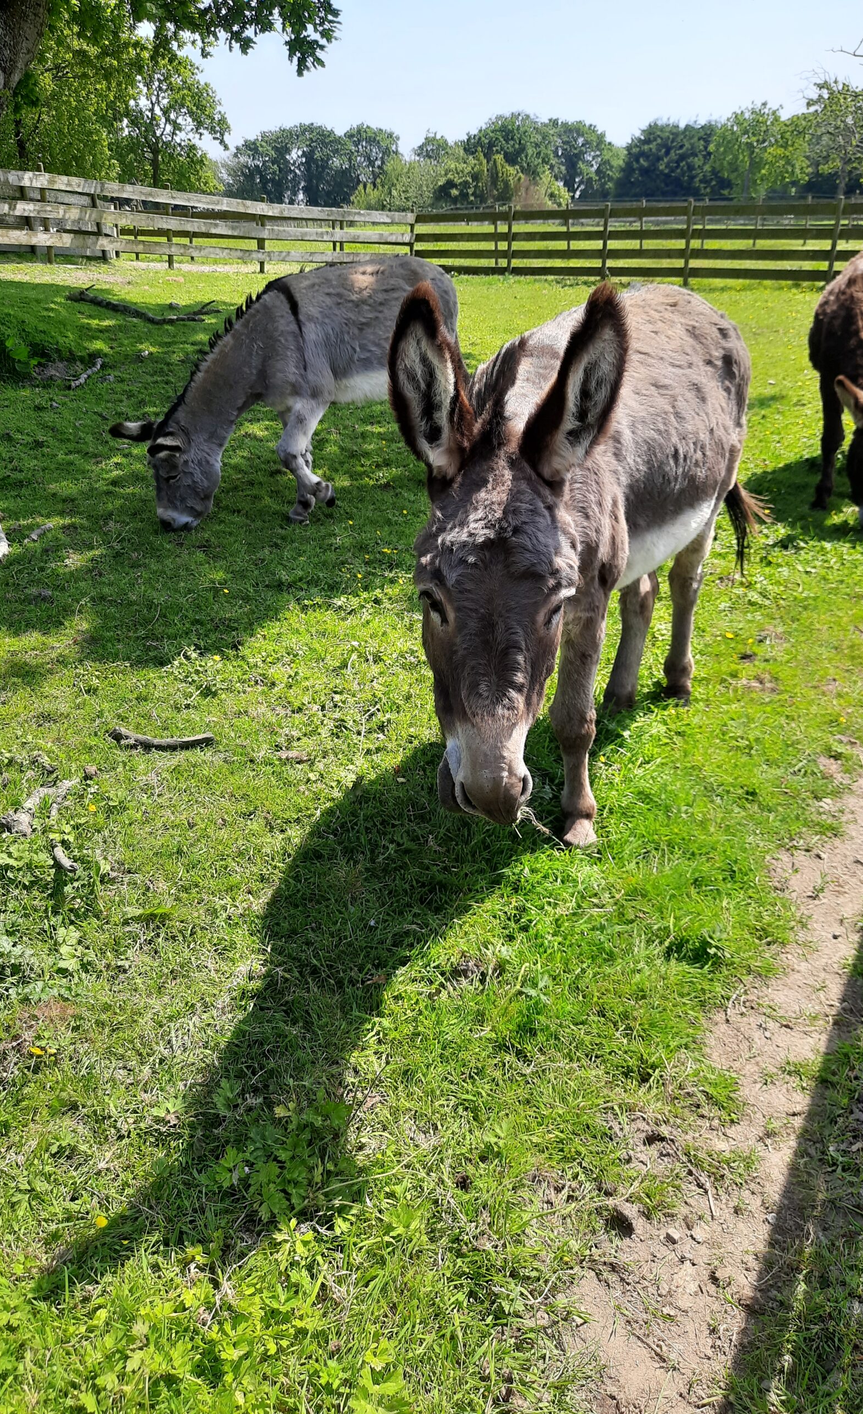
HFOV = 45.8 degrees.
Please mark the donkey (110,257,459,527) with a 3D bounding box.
[{"bbox_3d":[-0.578,-1.426,4.631,1.517,1.140,0.502,-14,28,-27],"label":"donkey"}]

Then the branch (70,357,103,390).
[{"bbox_3d":[-2.654,-2.565,7.850,0.120,0.100,0.650,-1,25,-3],"label":"branch"}]

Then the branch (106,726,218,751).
[{"bbox_3d":[-0.746,0.090,2.820,0.300,0.055,0.075,0,25,0],"label":"branch"}]

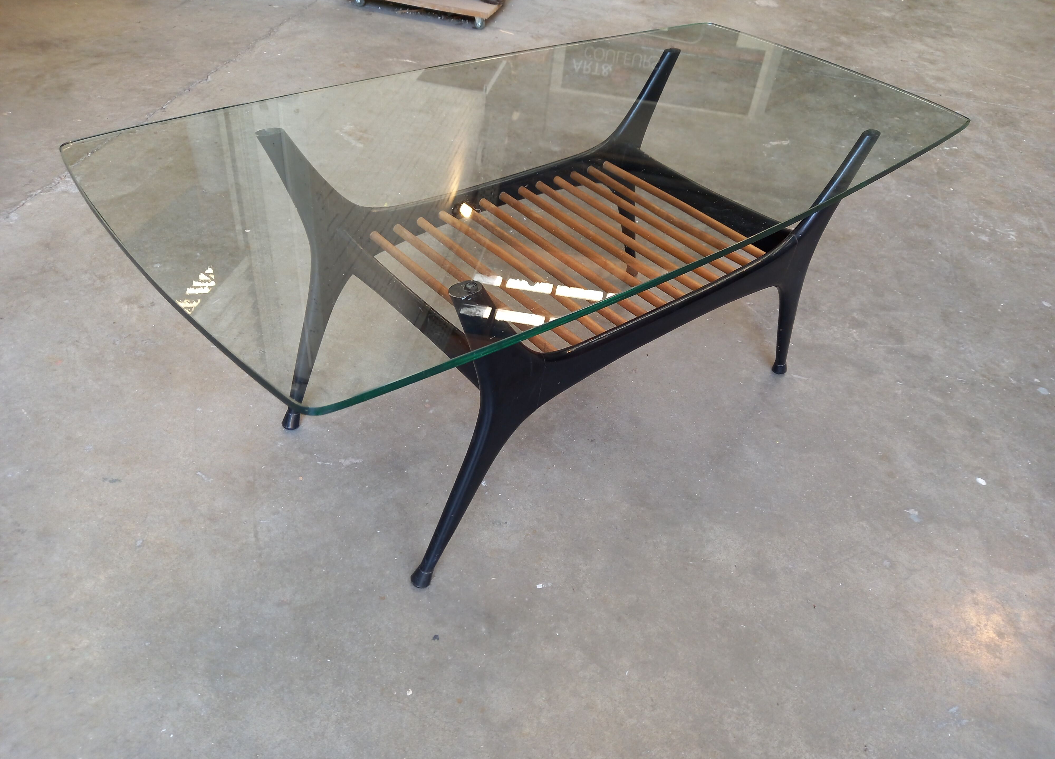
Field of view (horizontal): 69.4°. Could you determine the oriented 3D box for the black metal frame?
[{"bbox_3d":[0.073,-0.155,1.172,0.832,0.469,0.420,-26,51,-33],"label":"black metal frame"}]

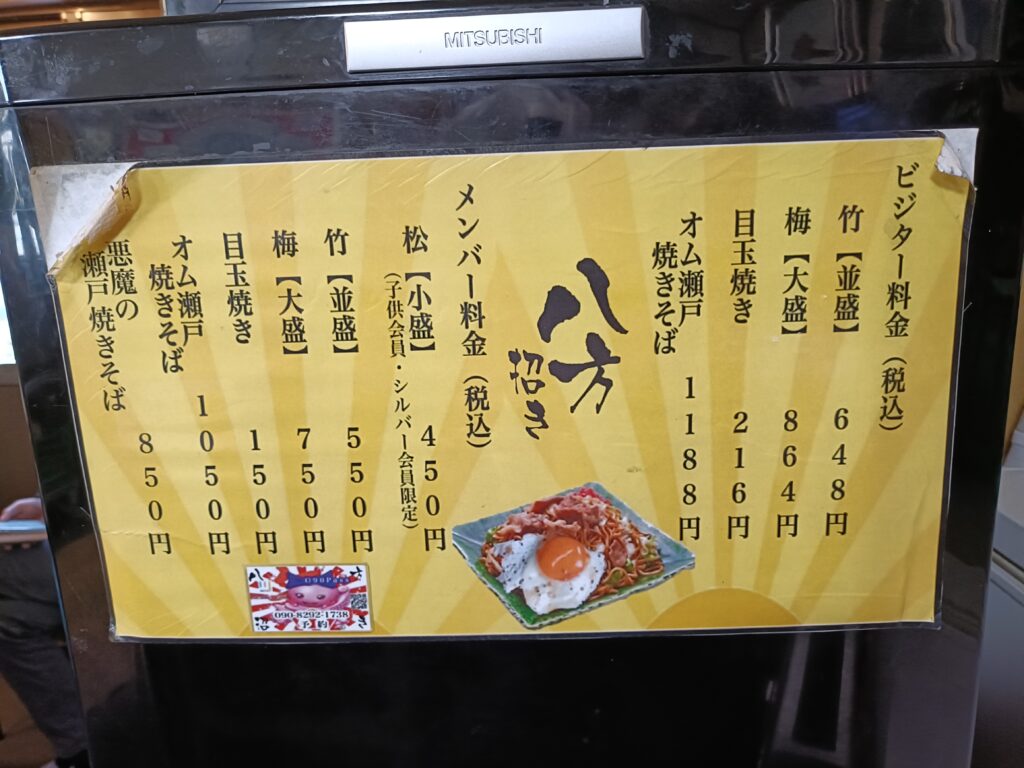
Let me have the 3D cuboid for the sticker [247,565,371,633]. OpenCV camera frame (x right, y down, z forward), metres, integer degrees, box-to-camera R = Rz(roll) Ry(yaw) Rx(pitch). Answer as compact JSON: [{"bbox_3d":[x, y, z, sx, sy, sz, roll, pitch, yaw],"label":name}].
[{"bbox_3d":[-0.107,0.115,0.394,0.064,0.038,0.002,-2,12,2],"label":"sticker"}]

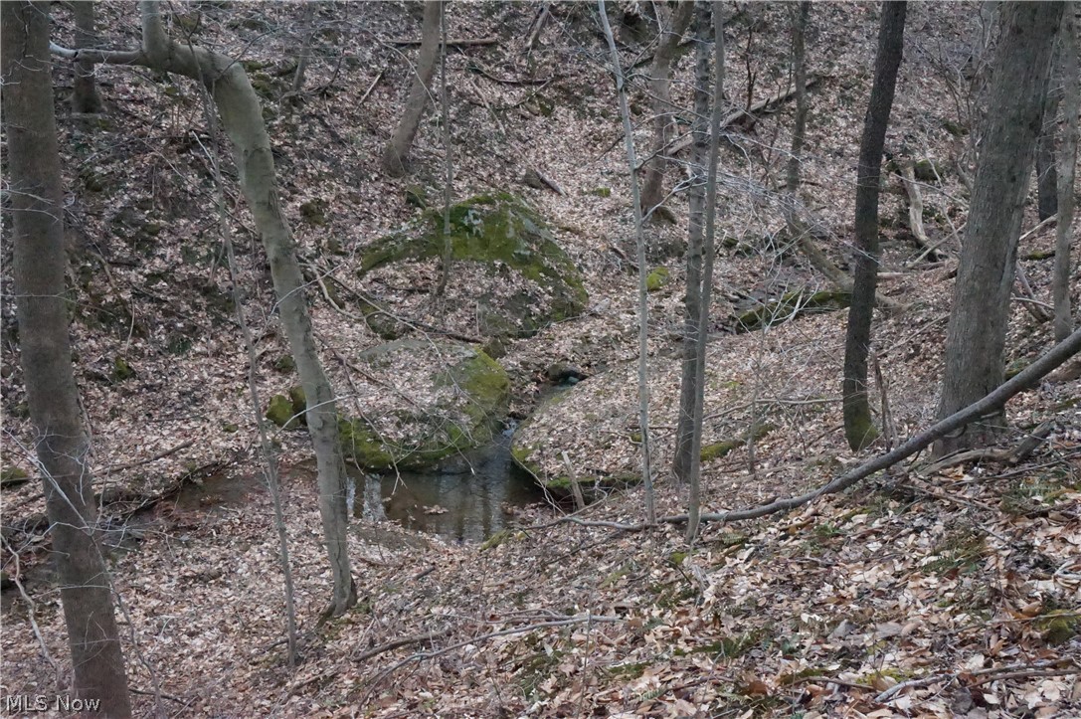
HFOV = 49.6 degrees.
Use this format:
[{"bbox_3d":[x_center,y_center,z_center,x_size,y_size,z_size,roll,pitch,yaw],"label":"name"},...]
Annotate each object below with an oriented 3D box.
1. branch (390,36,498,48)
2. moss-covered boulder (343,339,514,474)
[{"bbox_3d":[-1.810,-5.960,22.000,2.050,0.130,0.170,0,15,0],"label":"branch"},{"bbox_3d":[-1.500,0.570,15.000,2.100,1.150,1.850,0,15,0],"label":"moss-covered boulder"}]

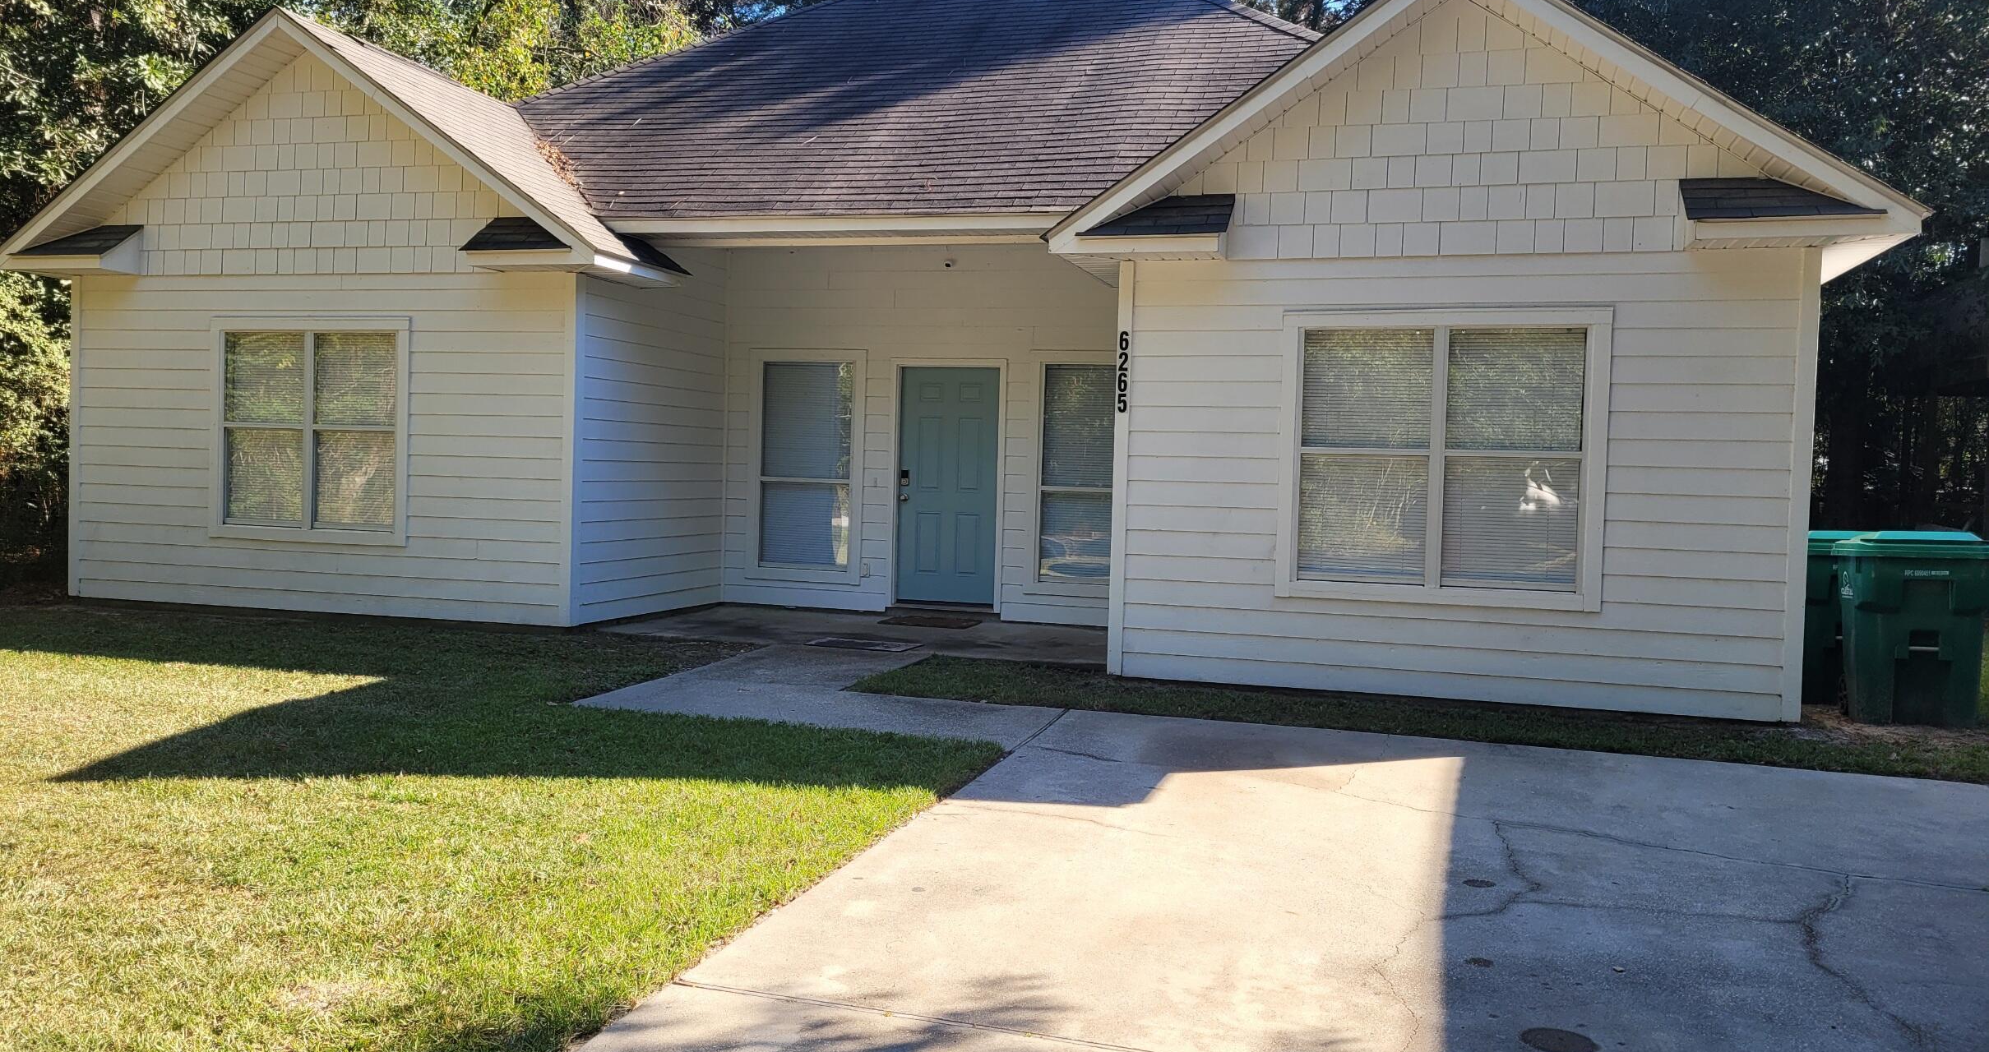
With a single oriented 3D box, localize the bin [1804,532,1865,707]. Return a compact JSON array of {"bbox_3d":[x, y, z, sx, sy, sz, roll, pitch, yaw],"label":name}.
[{"bbox_3d":[5.481,0.573,9.839,0.740,1.110,0.870,2,2,12],"label":"bin"}]

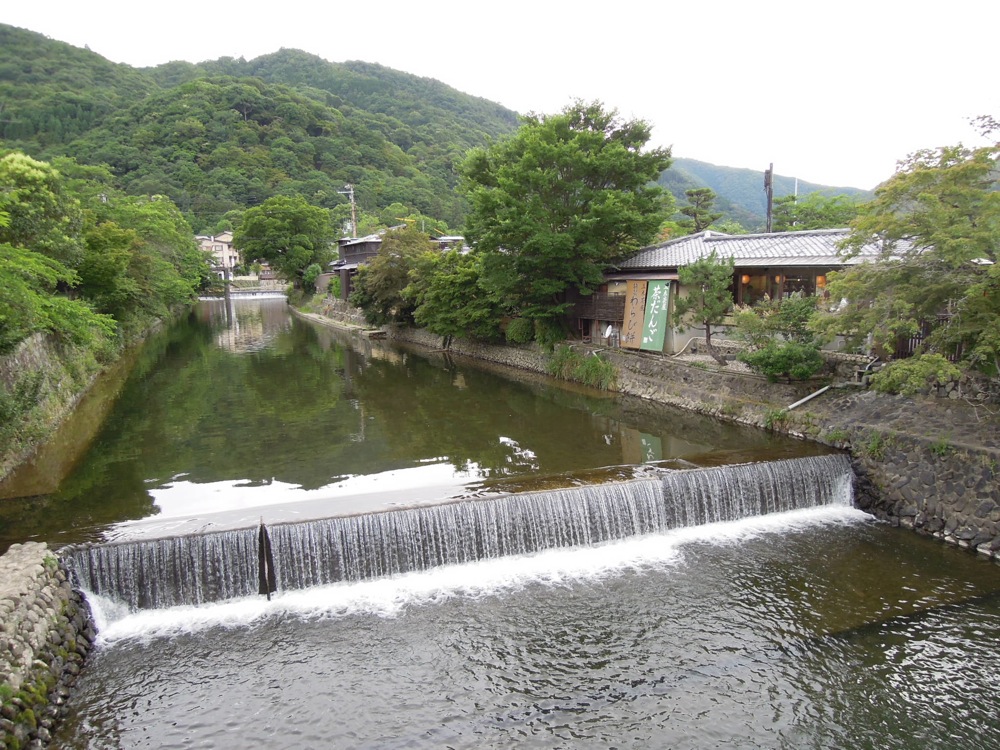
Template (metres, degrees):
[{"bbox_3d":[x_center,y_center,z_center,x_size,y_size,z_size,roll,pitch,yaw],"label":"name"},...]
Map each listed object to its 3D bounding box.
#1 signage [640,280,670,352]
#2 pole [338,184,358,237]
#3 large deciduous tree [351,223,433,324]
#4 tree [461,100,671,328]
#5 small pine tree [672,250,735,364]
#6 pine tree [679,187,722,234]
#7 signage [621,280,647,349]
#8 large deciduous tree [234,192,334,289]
[{"bbox_3d":[5.304,-2.019,23.650,0.050,2.500,0.930,5,3,-40],"label":"signage"},{"bbox_3d":[-17.045,-15.244,78.000,1.900,12.500,0.700,-1,8,0],"label":"pole"},{"bbox_3d":[-7.825,-7.176,50.000,6.200,7.430,6.000,-1,8,0],"label":"large deciduous tree"},{"bbox_3d":[2.834,-6.815,30.000,9.090,10.220,8.600,-1,8,0],"label":"tree"},{"bbox_3d":[6.105,-2.025,20.800,1.860,3.450,1.800,-1,8,0],"label":"small pine tree"},{"bbox_3d":[11.568,-7.010,40.000,2.900,7.810,2.900,-1,8,0],"label":"pine tree"},{"bbox_3d":[4.726,-2.123,24.450,0.050,2.450,0.900,5,3,-40],"label":"signage"},{"bbox_3d":[-38.098,-23.316,122.000,17.250,17.060,16.000,-1,8,0],"label":"large deciduous tree"}]

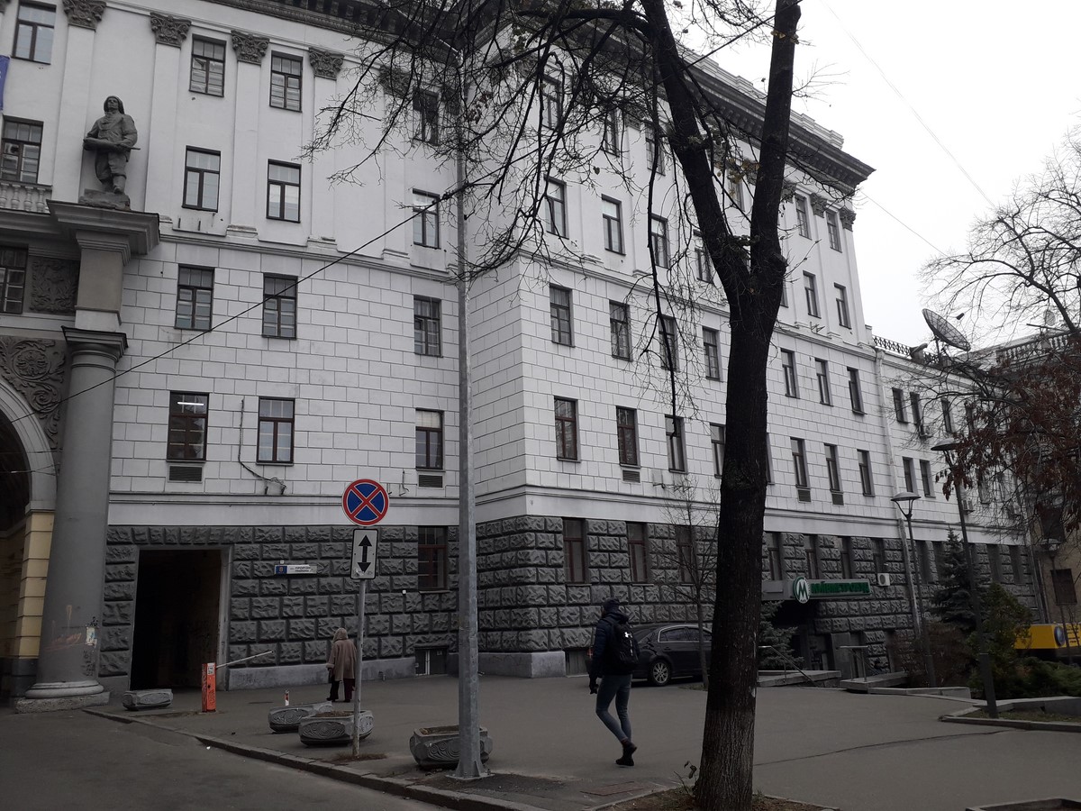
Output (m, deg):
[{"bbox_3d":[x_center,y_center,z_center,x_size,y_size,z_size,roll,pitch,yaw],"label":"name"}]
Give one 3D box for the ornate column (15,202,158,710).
[{"bbox_3d":[-12.038,1.108,22.294,2.750,13.090,1.900,4,-16,-23],"label":"ornate column"}]

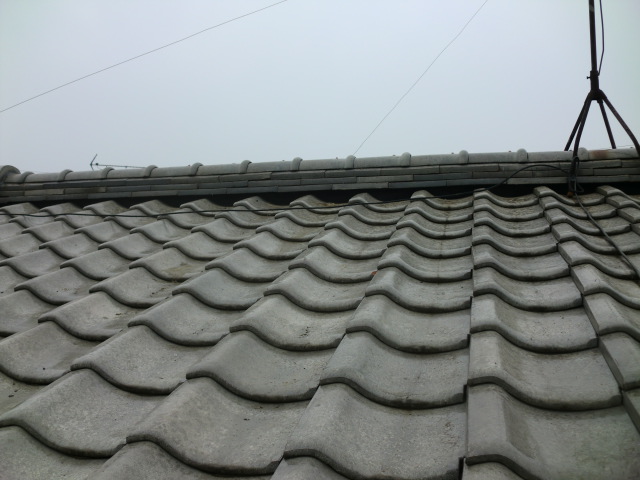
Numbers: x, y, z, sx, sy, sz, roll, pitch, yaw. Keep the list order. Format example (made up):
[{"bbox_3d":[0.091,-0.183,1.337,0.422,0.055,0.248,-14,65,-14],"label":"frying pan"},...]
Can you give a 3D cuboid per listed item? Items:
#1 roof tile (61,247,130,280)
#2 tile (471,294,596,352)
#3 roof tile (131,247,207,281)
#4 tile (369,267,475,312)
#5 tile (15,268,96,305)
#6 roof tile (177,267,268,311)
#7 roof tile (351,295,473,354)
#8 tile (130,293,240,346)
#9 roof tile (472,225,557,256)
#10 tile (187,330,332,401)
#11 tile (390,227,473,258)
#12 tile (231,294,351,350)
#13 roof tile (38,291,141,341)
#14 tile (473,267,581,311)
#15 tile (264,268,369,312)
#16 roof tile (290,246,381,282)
[{"bbox_3d":[-0.672,0.073,2.211,0.285,0.060,0.285,-1,11,14],"label":"roof tile"},{"bbox_3d":[0.486,0.174,1.444,0.285,0.060,0.285,-1,11,14],"label":"tile"},{"bbox_3d":[-0.428,0.071,2.146,0.285,0.060,0.285,-1,11,14],"label":"roof tile"},{"bbox_3d":[0.287,0.126,1.742,0.285,0.063,0.280,-1,11,14],"label":"tile"},{"bbox_3d":[-0.734,0.134,2.003,0.285,0.063,0.280,-1,11,14],"label":"tile"},{"bbox_3d":[-0.230,0.132,1.873,0.285,0.063,0.280,-1,11,14],"label":"roof tile"},{"bbox_3d":[0.230,0.187,1.522,0.285,0.063,0.280,-1,11,14],"label":"roof tile"},{"bbox_3d":[-0.281,0.187,1.638,0.285,0.060,0.285,-1,11,14],"label":"tile"},{"bbox_3d":[0.648,-0.001,2.110,0.285,0.060,0.285,-1,11,14],"label":"roof tile"},{"bbox_3d":[-0.086,0.253,1.367,0.285,0.063,0.280,-1,11,14],"label":"tile"},{"bbox_3d":[0.394,0.006,2.183,0.285,0.063,0.280,-1,11,14],"label":"tile"},{"bbox_3d":[-0.031,0.190,1.573,0.285,0.060,0.285,-1,11,14],"label":"tile"},{"bbox_3d":[-0.536,0.192,1.718,0.285,0.063,0.280,-1,11,14],"label":"roof tile"},{"bbox_3d":[0.545,0.116,1.666,0.285,0.060,0.285,-1,11,14],"label":"tile"},{"bbox_3d":[0.027,0.129,1.808,0.285,0.063,0.280,-1,11,14],"label":"tile"},{"bbox_3d":[0.081,0.069,2.017,0.285,0.060,0.285,-1,11,14],"label":"roof tile"}]

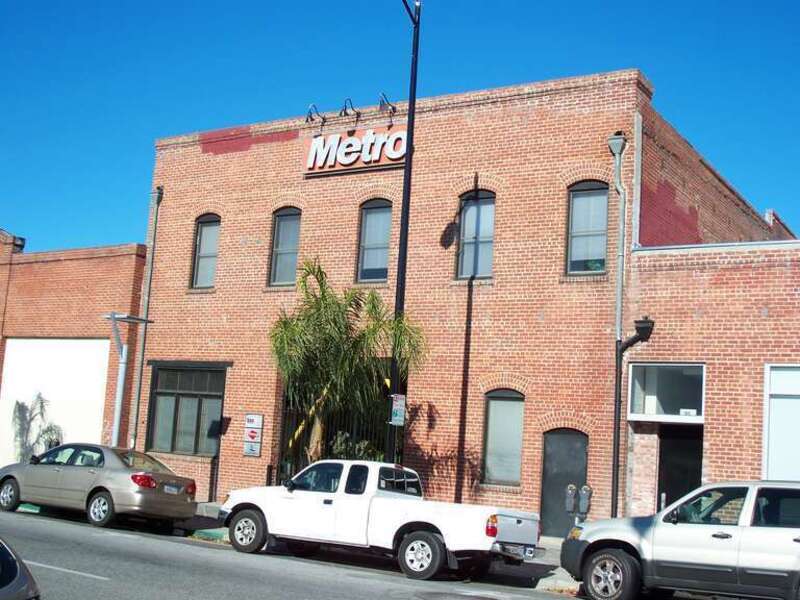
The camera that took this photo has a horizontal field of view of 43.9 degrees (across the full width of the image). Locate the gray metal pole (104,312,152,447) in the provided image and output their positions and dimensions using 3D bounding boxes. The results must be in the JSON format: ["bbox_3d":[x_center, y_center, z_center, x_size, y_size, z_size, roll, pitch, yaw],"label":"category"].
[{"bbox_3d":[-5.811,2.318,20.287,0.620,4.080,0.750,-1,-9,32],"label":"gray metal pole"}]

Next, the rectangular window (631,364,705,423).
[{"bbox_3d":[4.802,1.675,17.901,1.372,1.035,0.130,-1,-9,32],"label":"rectangular window"}]

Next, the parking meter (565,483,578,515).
[{"bbox_3d":[2.548,2.946,14.744,0.160,0.468,0.130,-1,-9,32],"label":"parking meter"}]

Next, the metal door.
[{"bbox_3d":[3.091,3.419,18.671,0.908,2.025,0.120,-1,-9,32],"label":"metal door"}]

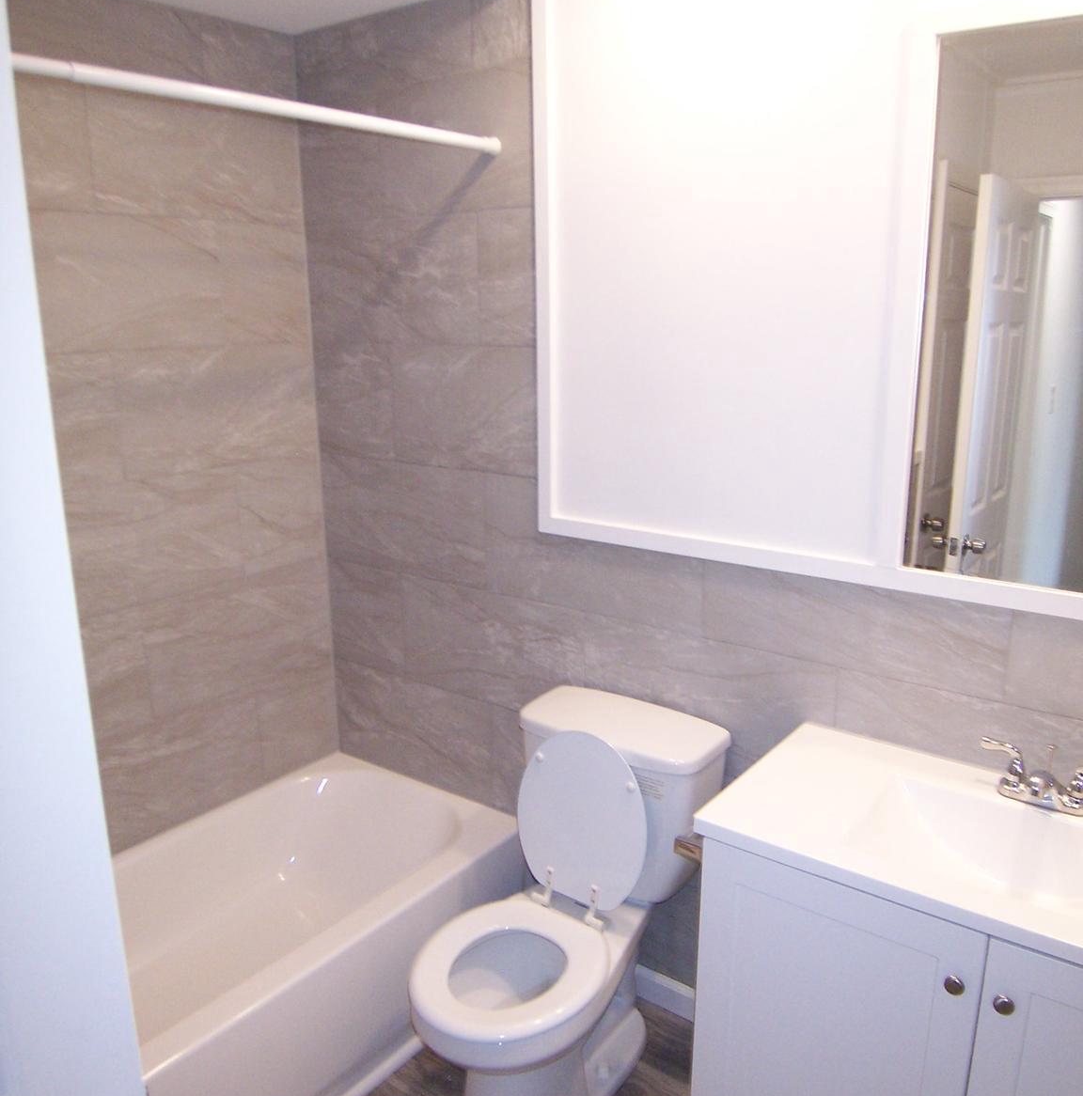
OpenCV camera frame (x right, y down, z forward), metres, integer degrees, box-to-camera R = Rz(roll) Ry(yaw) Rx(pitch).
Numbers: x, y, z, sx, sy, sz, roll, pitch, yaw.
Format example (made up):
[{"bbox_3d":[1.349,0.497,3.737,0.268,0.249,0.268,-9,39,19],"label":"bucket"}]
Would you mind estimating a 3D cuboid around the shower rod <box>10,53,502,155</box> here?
[{"bbox_3d":[-0.560,-0.751,1.593,0.030,0.030,1.500,10,18,37],"label":"shower rod"}]

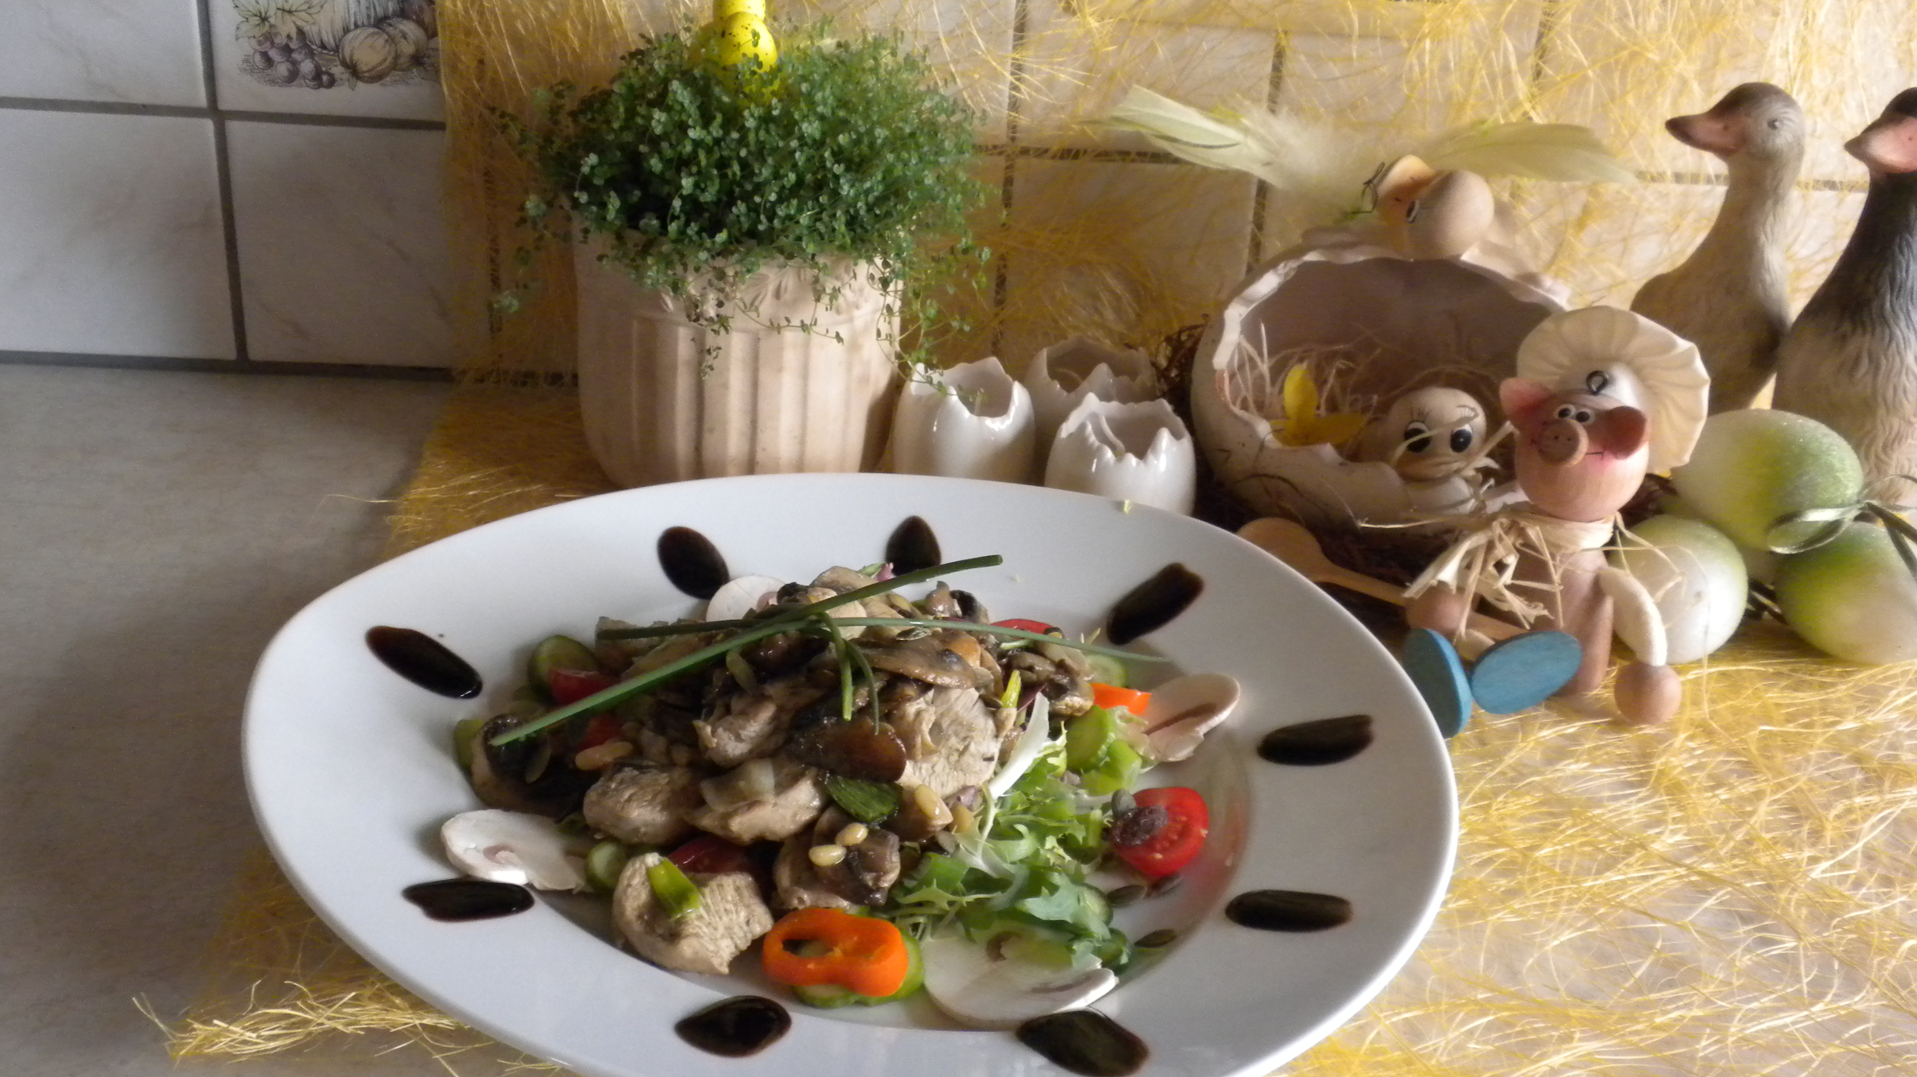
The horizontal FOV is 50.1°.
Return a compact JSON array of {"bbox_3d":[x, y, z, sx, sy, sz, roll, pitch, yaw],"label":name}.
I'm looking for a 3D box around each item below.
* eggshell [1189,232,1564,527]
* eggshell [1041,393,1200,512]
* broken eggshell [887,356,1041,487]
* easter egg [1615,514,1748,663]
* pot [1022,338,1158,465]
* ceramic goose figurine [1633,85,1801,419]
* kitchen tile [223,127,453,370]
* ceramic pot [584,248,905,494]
[{"bbox_3d":[0.155,-0.058,0.740,0.142,0.100,0.115,0,27,-9],"label":"eggshell"},{"bbox_3d":[0.057,-0.021,0.718,0.051,0.054,0.051,2,27,-4],"label":"eggshell"},{"bbox_3d":[0.001,-0.035,0.737,0.051,0.054,0.051,2,27,-4],"label":"broken eggshell"},{"bbox_3d":[0.236,0.016,0.674,0.045,0.046,0.056,2,27,-4],"label":"easter egg"},{"bbox_3d":[0.048,-0.044,0.763,0.051,0.054,0.051,3,27,-2],"label":"pot"},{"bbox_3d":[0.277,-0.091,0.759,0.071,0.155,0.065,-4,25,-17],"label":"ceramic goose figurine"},{"bbox_3d":[-0.234,-0.115,0.808,0.098,0.098,0.008,2,24,-3],"label":"kitchen tile"},{"bbox_3d":[-0.081,-0.073,0.751,0.117,0.101,0.117,2,27,-4],"label":"ceramic pot"}]

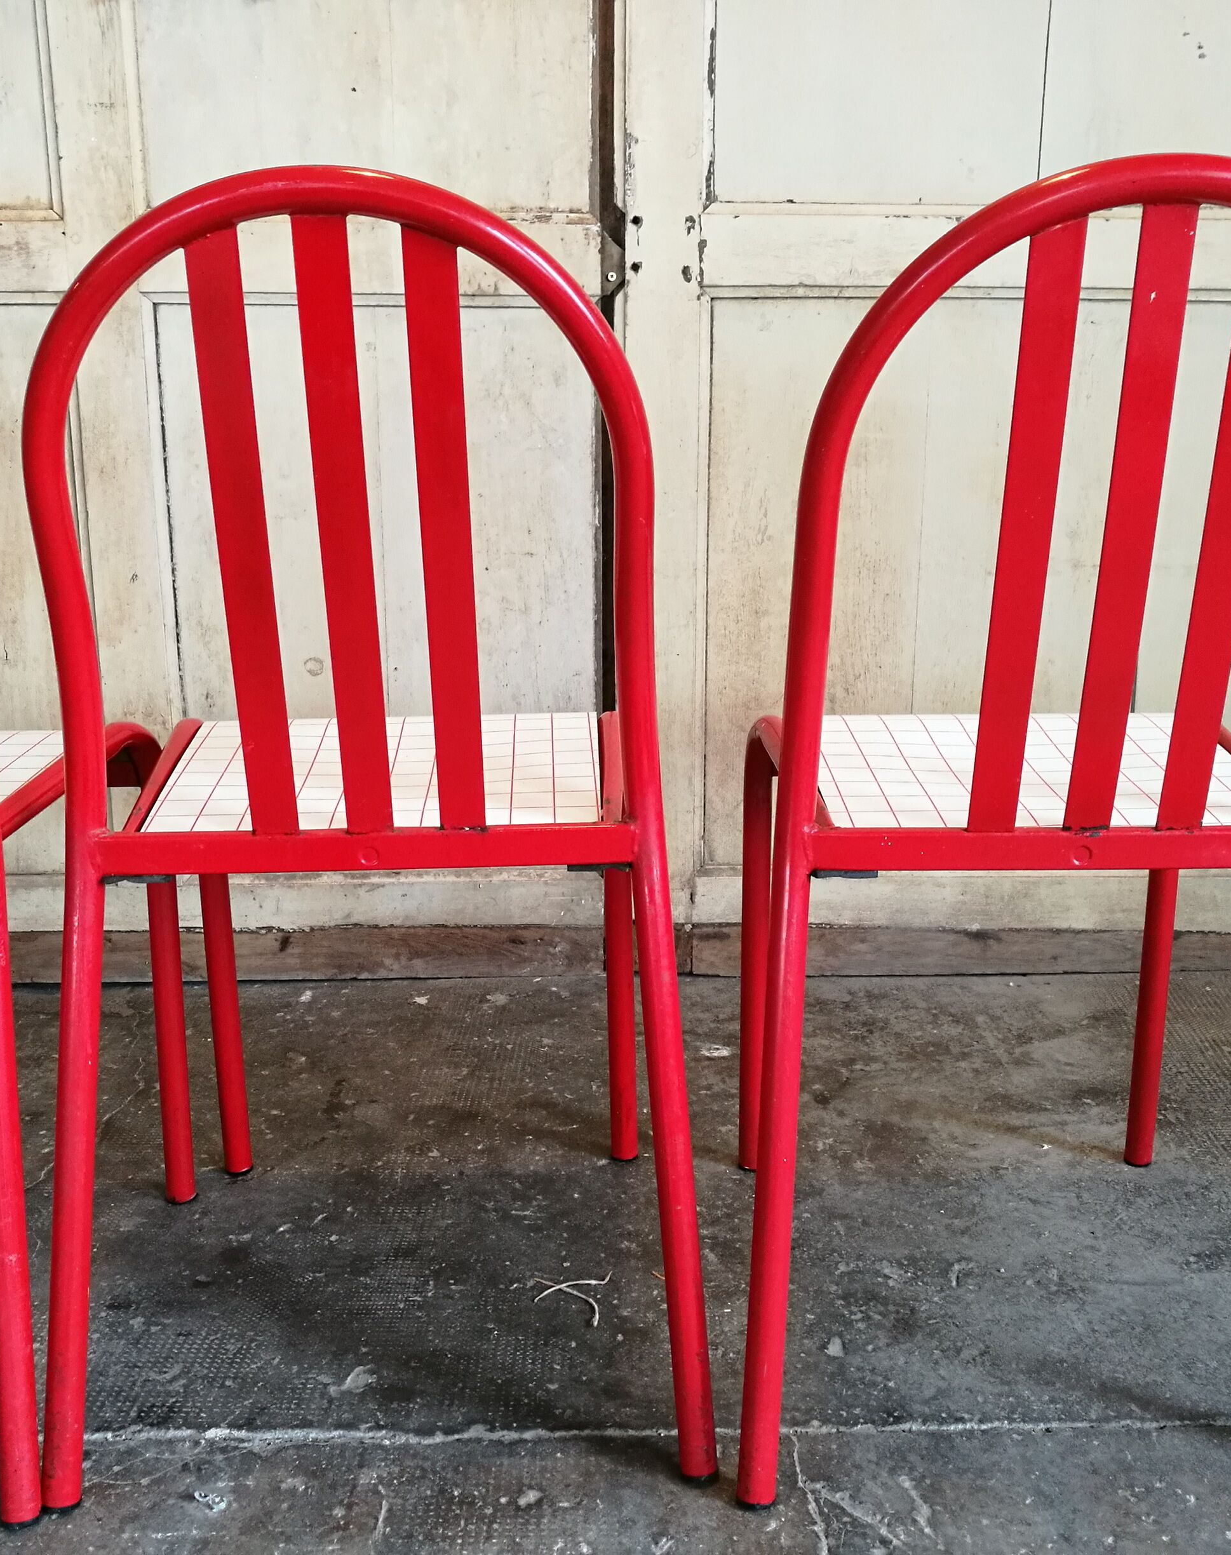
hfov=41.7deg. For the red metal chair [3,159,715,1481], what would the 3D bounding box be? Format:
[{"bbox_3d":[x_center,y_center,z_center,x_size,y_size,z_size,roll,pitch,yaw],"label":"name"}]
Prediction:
[{"bbox_3d":[-0.165,0.016,1.180,0.447,0.825,0.467,-1,15,-2],"label":"red metal chair"}]

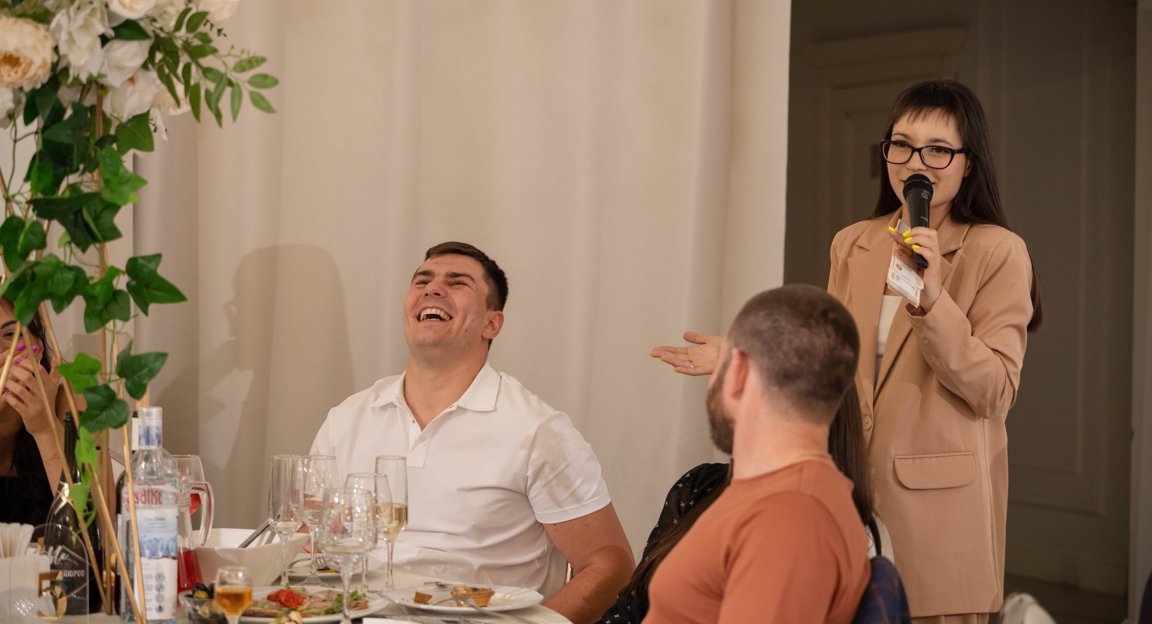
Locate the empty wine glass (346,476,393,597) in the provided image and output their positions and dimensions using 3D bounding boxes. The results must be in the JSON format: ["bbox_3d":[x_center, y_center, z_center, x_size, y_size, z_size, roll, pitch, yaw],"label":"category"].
[{"bbox_3d":[-0.329,0.357,3.775,0.082,0.200,0.082,0,2,0],"label":"empty wine glass"}]

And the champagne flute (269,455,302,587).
[{"bbox_3d":[-0.465,0.344,3.849,0.056,0.220,0.056,0,2,0],"label":"champagne flute"}]

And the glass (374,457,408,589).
[{"bbox_3d":[-0.297,0.344,3.852,0.056,0.221,0.056,0,2,0],"label":"glass"}]

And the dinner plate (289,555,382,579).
[{"bbox_3d":[-0.447,0.436,4.047,0.250,0.025,0.250,0,2,0],"label":"dinner plate"}]

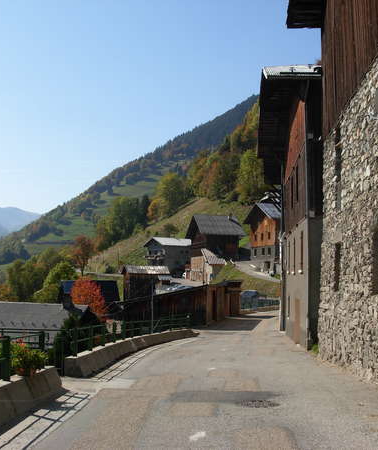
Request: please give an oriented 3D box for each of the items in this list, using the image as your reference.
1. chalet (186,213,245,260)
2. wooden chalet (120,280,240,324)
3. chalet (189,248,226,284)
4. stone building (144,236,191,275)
[{"bbox_3d":[5.564,2.937,140.448,9.900,9.820,9.500,2,-5,-21],"label":"chalet"},{"bbox_3d":[-0.313,6.110,53.608,6.700,3.250,14.800,-1,-5,12],"label":"wooden chalet"},{"bbox_3d":[3.755,8.098,129.666,4.600,6.570,6.300,4,-6,-40],"label":"chalet"},{"bbox_3d":[-3.277,7.525,154.374,11.000,9.120,8.800,3,-5,-28],"label":"stone building"}]

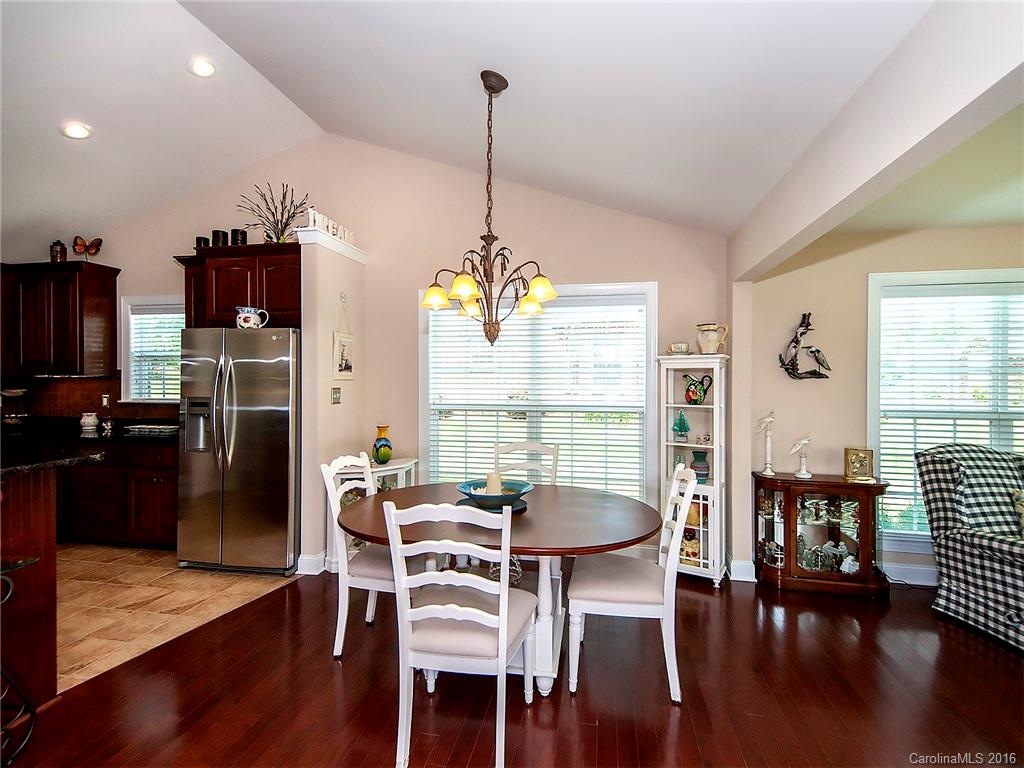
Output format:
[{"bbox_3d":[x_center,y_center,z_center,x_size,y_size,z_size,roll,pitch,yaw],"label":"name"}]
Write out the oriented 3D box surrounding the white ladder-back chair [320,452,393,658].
[{"bbox_3d":[-0.650,0.881,2.500,0.570,0.980,0.480,0,0,9],"label":"white ladder-back chair"}]

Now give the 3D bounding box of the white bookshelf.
[{"bbox_3d":[1.266,0.582,3.308,0.420,1.555,0.265,0,1,30],"label":"white bookshelf"}]

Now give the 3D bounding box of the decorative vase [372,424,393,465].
[{"bbox_3d":[-1.002,0.462,3.696,0.153,0.310,0.153,0,0,11],"label":"decorative vase"}]

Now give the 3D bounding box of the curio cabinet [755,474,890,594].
[{"bbox_3d":[2.076,1.002,3.181,0.790,0.720,0.275,0,1,11],"label":"curio cabinet"}]

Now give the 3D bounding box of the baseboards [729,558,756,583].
[{"bbox_3d":[1.593,1.288,3.254,0.175,0.145,0.030,0,1,11],"label":"baseboards"}]

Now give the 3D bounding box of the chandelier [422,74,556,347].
[{"bbox_3d":[-0.118,-0.890,2.398,0.680,1.384,0.680,0,1,11],"label":"chandelier"}]

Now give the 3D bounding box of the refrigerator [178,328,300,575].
[{"bbox_3d":[-1.932,0.477,3.734,0.910,1.765,0.820,0,0,11],"label":"refrigerator"}]

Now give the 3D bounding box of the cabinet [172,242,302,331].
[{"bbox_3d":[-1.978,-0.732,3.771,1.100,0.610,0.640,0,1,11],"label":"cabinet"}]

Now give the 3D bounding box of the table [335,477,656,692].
[{"bbox_3d":[-0.060,0.994,2.350,1.540,0.760,1.110,0,0,5],"label":"table"}]

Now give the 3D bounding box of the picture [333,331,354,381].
[{"bbox_3d":[-1.305,-0.209,3.693,0.020,0.365,0.300,0,0,11],"label":"picture"}]

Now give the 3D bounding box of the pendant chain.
[{"bbox_3d":[-0.107,-1.110,2.395,0.035,0.724,0.035,0,1,11],"label":"pendant chain"}]

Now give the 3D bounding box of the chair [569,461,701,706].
[{"bbox_3d":[0.547,0.890,2.223,0.565,0.970,0.460,0,1,11],"label":"chair"}]

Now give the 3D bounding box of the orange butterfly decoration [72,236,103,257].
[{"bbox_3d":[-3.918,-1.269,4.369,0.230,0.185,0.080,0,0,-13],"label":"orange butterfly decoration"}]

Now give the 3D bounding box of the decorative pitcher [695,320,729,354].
[{"bbox_3d":[1.406,-0.313,3.313,0.215,0.230,0.155,0,0,23],"label":"decorative pitcher"}]

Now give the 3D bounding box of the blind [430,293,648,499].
[{"bbox_3d":[0.164,0.195,3.794,1.750,1.740,0.060,0,0,11],"label":"blind"}]

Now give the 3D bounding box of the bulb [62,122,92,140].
[{"bbox_3d":[-3.013,-1.756,3.278,0.190,0.030,0.190,-17,-3,11],"label":"bulb"}]

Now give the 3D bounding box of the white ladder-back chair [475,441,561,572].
[{"bbox_3d":[0.042,0.881,2.834,0.480,0.980,0.570,0,0,11],"label":"white ladder-back chair"}]

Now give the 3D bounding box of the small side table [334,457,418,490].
[{"bbox_3d":[-1.051,0.991,3.613,0.760,0.745,0.330,0,0,-34],"label":"small side table"}]

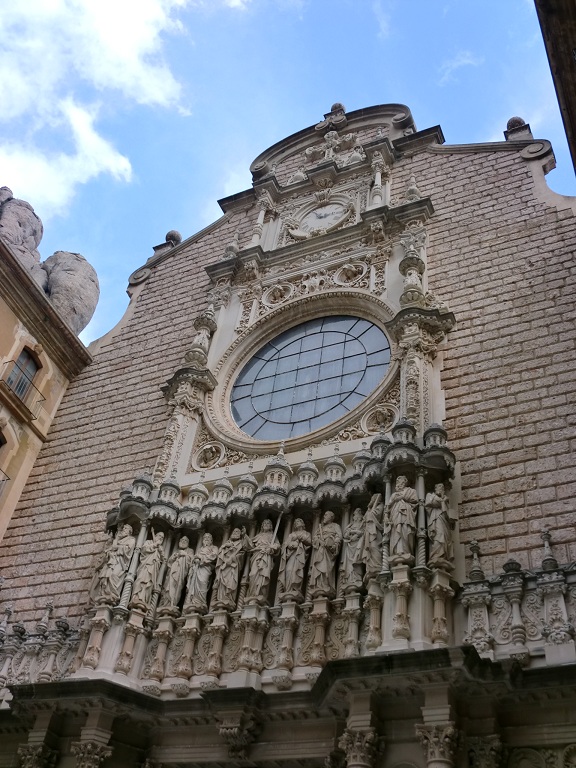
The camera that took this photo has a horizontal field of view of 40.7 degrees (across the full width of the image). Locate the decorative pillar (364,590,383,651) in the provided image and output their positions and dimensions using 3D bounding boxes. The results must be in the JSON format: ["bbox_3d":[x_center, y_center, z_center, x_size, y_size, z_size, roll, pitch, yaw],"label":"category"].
[{"bbox_3d":[1.589,4.348,14.472,0.330,1.330,0.330,4,-46,4],"label":"decorative pillar"}]

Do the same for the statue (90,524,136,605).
[{"bbox_3d":[-3.734,3.884,16.909,0.600,1.990,0.480,-14,-49,21],"label":"statue"}]

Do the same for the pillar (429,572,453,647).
[{"bbox_3d":[2.645,3.894,13.441,0.320,1.363,0.320,4,-46,5],"label":"pillar"}]

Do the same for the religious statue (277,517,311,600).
[{"bbox_3d":[0.096,3.551,15.791,0.550,1.988,0.450,-14,-49,21],"label":"religious statue"}]

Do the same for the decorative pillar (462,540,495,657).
[{"bbox_3d":[3.373,3.753,13.627,0.470,2.350,0.400,-14,-49,21],"label":"decorative pillar"}]

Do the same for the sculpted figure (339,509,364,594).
[{"bbox_3d":[1.430,3.426,16.305,0.600,2.020,0.500,-14,-50,20],"label":"sculpted figure"}]

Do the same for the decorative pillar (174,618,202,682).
[{"bbox_3d":[-2.009,5.337,15.602,0.310,1.275,0.320,-14,-50,21],"label":"decorative pillar"}]

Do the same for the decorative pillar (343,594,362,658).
[{"bbox_3d":[1.242,4.683,14.996,0.350,1.400,0.350,-14,-50,20],"label":"decorative pillar"}]

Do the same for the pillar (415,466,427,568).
[{"bbox_3d":[2.529,2.495,14.731,0.210,2.312,0.210,-14,-50,21],"label":"pillar"}]

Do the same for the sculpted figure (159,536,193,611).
[{"bbox_3d":[-2.532,4.351,17.851,0.620,2.050,0.500,-9,-48,16],"label":"sculpted figure"}]

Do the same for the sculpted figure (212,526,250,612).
[{"bbox_3d":[-1.187,3.910,16.669,0.640,2.050,0.480,-14,-50,21],"label":"sculpted figure"}]

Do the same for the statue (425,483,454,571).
[{"bbox_3d":[2.862,2.644,14.753,0.580,1.962,0.500,20,-47,-10],"label":"statue"}]

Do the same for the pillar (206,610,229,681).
[{"bbox_3d":[-1.355,5.086,15.170,0.350,1.424,0.340,-14,-49,21],"label":"pillar"}]

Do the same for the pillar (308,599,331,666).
[{"bbox_3d":[0.595,4.622,14.388,0.350,1.316,0.340,-14,-49,21],"label":"pillar"}]

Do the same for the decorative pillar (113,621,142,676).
[{"bbox_3d":[-3.164,5.282,15.545,0.340,1.104,0.340,12,-45,-3],"label":"decorative pillar"}]

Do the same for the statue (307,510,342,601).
[{"bbox_3d":[0.790,3.432,15.898,0.620,2.062,0.480,-14,-50,21],"label":"statue"}]

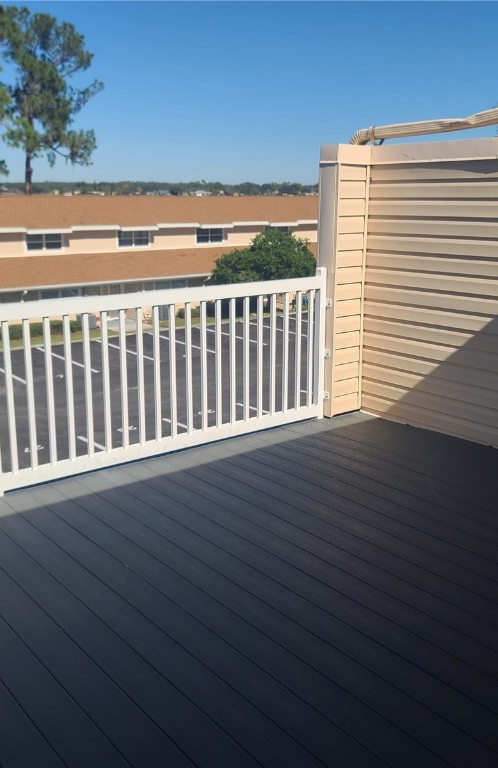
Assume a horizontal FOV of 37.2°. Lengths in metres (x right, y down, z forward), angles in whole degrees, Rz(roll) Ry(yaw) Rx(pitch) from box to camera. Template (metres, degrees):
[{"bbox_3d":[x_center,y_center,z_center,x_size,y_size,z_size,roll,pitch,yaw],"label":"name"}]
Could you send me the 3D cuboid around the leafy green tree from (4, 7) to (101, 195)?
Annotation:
[{"bbox_3d":[-16.557,-20.365,62.838,8.200,22.334,8.200,-11,17,-37],"label":"leafy green tree"}]

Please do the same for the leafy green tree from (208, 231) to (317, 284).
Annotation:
[{"bbox_3d":[0.845,-6.553,43.131,6.297,4.912,6.108,0,14,0],"label":"leafy green tree"}]

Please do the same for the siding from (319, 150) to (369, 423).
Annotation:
[{"bbox_3d":[0.701,-0.749,5.565,0.336,1.995,0.181,-11,17,-37],"label":"siding"}]

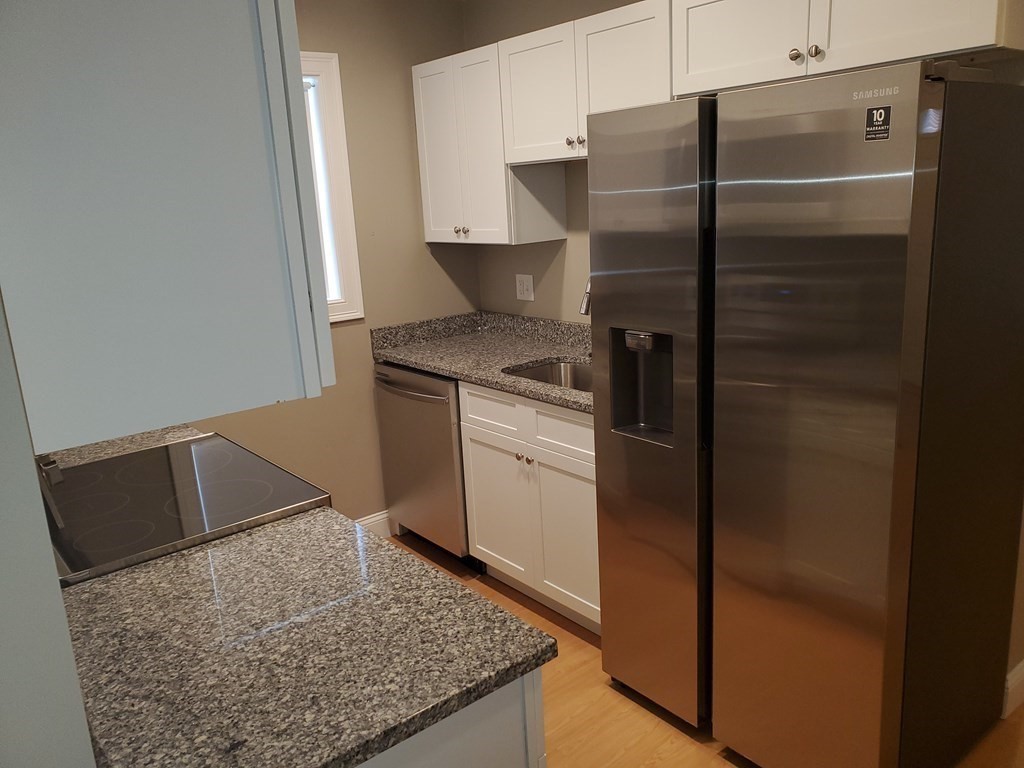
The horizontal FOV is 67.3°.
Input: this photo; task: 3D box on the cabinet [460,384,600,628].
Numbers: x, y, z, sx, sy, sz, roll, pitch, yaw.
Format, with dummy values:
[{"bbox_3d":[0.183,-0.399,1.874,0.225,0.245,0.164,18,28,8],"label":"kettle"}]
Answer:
[{"bbox_3d":[0.303,0.408,3.077,0.640,0.884,0.824,-14,18,-38],"label":"cabinet"}]

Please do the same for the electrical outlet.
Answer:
[{"bbox_3d":[0.059,-0.451,3.621,0.008,0.116,0.118,-14,18,-38],"label":"electrical outlet"}]

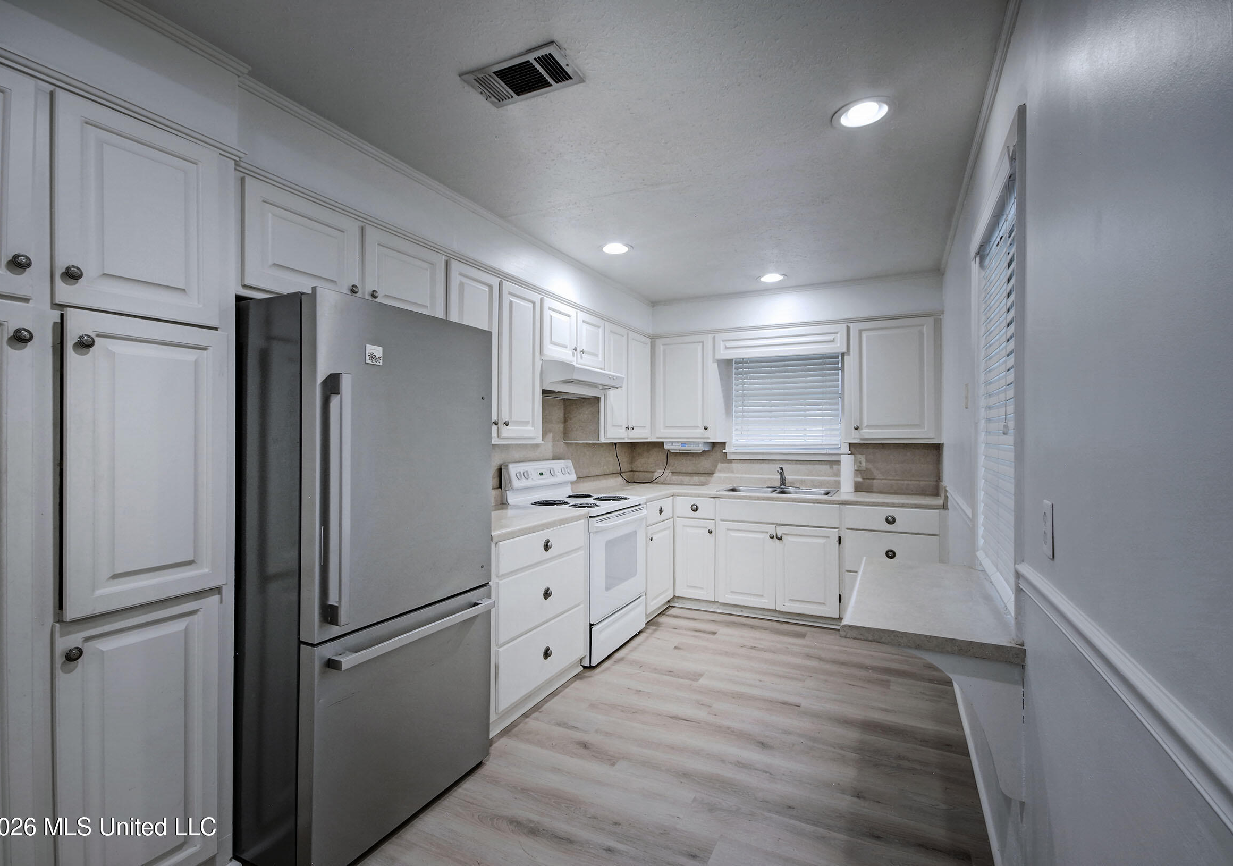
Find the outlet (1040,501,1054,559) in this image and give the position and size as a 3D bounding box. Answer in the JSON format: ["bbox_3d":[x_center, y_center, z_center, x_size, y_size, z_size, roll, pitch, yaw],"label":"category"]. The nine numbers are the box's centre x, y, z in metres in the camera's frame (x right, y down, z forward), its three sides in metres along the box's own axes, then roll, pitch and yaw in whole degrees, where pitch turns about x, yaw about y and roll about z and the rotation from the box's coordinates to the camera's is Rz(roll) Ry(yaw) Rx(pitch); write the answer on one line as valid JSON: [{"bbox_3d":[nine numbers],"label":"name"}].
[{"bbox_3d":[0.900,0.200,1.133,0.008,0.113,0.071,0,-1,27],"label":"outlet"}]

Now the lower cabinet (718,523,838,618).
[{"bbox_3d":[1.267,0.948,4.147,0.867,0.650,0.578,0,-1,27],"label":"lower cabinet"}]

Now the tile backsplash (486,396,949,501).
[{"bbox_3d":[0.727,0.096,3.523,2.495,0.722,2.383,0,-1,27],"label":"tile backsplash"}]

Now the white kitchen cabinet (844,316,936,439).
[{"bbox_3d":[2.029,-0.370,4.019,0.615,0.868,0.324,0,-1,27],"label":"white kitchen cabinet"}]

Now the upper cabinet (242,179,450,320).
[{"bbox_3d":[-1.123,-0.629,2.162,0.325,0.384,0.894,0,-1,27],"label":"upper cabinet"}]

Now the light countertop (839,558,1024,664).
[{"bbox_3d":[1.073,0.575,1.917,0.438,0.038,1.030,0,-1,27],"label":"light countertop"}]

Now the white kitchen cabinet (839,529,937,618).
[{"bbox_3d":[1.918,0.947,3.818,0.591,0.650,0.578,0,-1,27],"label":"white kitchen cabinet"}]

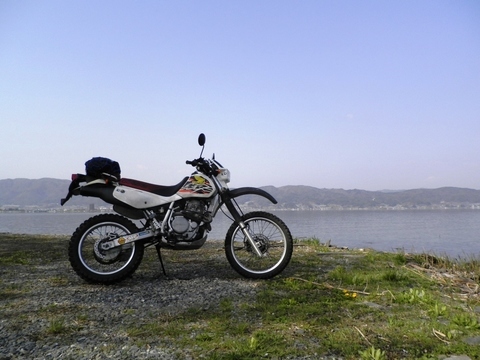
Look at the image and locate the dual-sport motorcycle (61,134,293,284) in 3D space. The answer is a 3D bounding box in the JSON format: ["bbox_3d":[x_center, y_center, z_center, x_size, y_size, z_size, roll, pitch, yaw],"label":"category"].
[{"bbox_3d":[-0.543,0.312,3.663,2.180,1.340,0.840,2,-13,-14],"label":"dual-sport motorcycle"}]

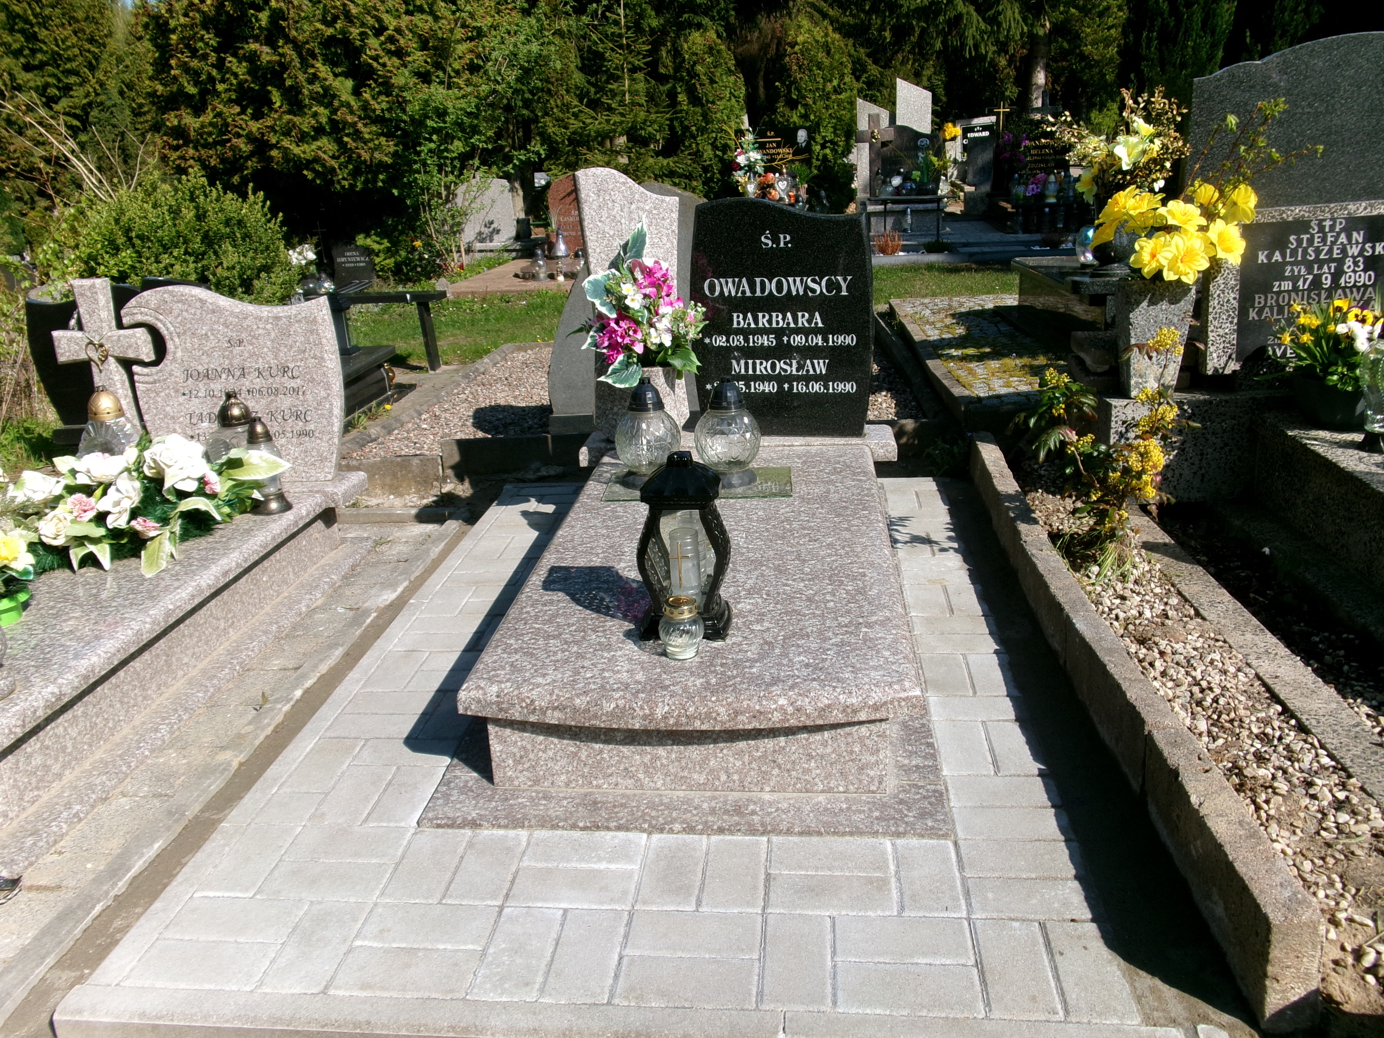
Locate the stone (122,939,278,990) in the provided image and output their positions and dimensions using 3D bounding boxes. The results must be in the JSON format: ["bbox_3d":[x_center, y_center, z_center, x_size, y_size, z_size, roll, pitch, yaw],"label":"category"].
[{"bbox_3d":[-0.715,0.681,1.653,0.200,0.060,0.100,-1,19,6],"label":"stone"}]

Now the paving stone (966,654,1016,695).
[{"bbox_3d":[0.654,0.367,2.443,0.100,0.060,0.200,-1,19,6],"label":"paving stone"}]

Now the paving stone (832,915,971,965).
[{"bbox_3d":[0.306,0.638,1.635,0.200,0.060,0.100,-1,19,6],"label":"paving stone"}]

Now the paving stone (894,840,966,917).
[{"bbox_3d":[0.372,0.589,1.768,0.100,0.060,0.200,-1,19,6],"label":"paving stone"}]

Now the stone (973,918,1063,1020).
[{"bbox_3d":[0.458,0.657,1.584,0.100,0.055,0.200,-1,19,6],"label":"stone"}]

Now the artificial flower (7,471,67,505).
[{"bbox_3d":[-1.623,-0.079,2.771,0.135,0.080,0.110,-9,20,-16],"label":"artificial flower"}]

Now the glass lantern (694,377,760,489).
[{"bbox_3d":[0.096,-0.238,2.972,0.177,0.280,0.177,-1,19,6],"label":"glass lantern"}]

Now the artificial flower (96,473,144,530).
[{"bbox_3d":[-1.425,-0.047,2.785,0.112,0.140,0.090,-16,23,-34],"label":"artificial flower"}]

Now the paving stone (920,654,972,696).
[{"bbox_3d":[0.554,0.368,2.449,0.100,0.060,0.199,-1,19,6],"label":"paving stone"}]

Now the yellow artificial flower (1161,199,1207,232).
[{"bbox_3d":[1.291,-0.797,2.942,0.125,0.060,0.100,5,64,23],"label":"yellow artificial flower"}]

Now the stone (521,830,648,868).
[{"bbox_3d":[-0.183,0.592,1.917,0.200,0.060,0.100,-1,19,6],"label":"stone"}]

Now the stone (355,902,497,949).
[{"bbox_3d":[-0.401,0.649,1.720,0.197,0.060,0.095,-1,19,6],"label":"stone"}]

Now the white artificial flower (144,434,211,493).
[{"bbox_3d":[-1.332,-0.144,2.895,0.170,0.145,0.120,-11,21,-24],"label":"white artificial flower"}]

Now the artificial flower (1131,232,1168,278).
[{"bbox_3d":[1.206,-0.693,2.934,0.120,0.120,0.070,5,20,21],"label":"artificial flower"}]

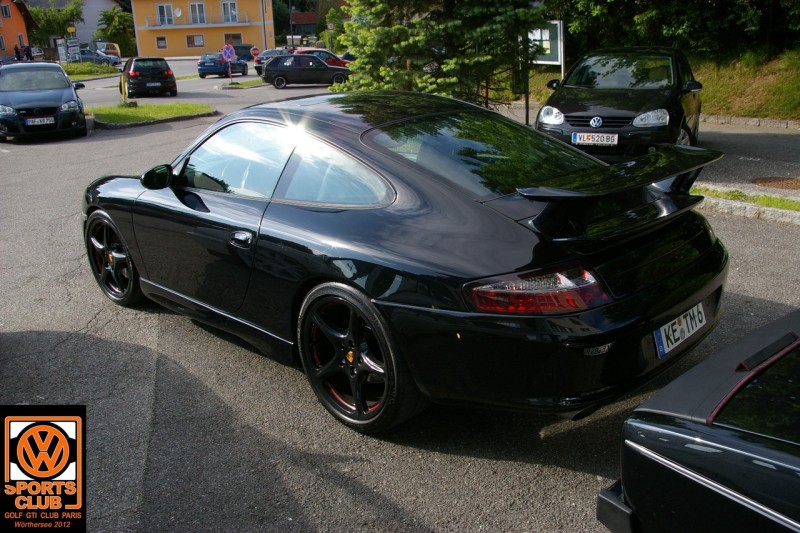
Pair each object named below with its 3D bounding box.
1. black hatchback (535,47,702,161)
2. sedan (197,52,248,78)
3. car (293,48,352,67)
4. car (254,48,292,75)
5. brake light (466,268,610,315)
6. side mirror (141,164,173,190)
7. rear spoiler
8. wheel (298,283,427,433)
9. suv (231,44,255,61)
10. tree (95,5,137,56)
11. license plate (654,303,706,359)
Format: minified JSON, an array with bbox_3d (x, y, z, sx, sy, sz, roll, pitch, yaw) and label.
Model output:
[{"bbox_3d":[3.200,-2.300,9.580,1.790,1.480,4.200,7,20,27],"label":"black hatchback"},{"bbox_3d":[-10.655,-12.232,41.703,1.765,1.430,4.270,0,18,8],"label":"sedan"},{"bbox_3d":[-3.968,-10.897,36.675,4.000,1.460,1.700,-1,18,3],"label":"car"},{"bbox_3d":[-7.165,-12.131,40.814,1.700,1.410,4.300,-1,18,7],"label":"car"},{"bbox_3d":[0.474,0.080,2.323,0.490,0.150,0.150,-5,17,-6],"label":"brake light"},{"bbox_3d":[-1.278,-0.467,3.615,0.115,0.130,0.190,14,24,43],"label":"side mirror"},{"bbox_3d":[0.895,-0.280,2.750,0.320,0.270,1.260,14,24,43],"label":"rear spoiler"},{"bbox_3d":[-0.133,0.346,2.936,0.640,0.640,0.280,14,24,43],"label":"wheel"},{"bbox_3d":[-15.192,-20.662,66.654,1.800,1.620,4.300,-3,18,0],"label":"suv"},{"bbox_3d":[-28.187,-23.667,69.768,4.400,5.300,4.200,-2,18,0],"label":"tree"},{"bbox_3d":[1.110,0.237,2.712,0.440,0.110,0.015,-19,7,-42],"label":"license plate"}]

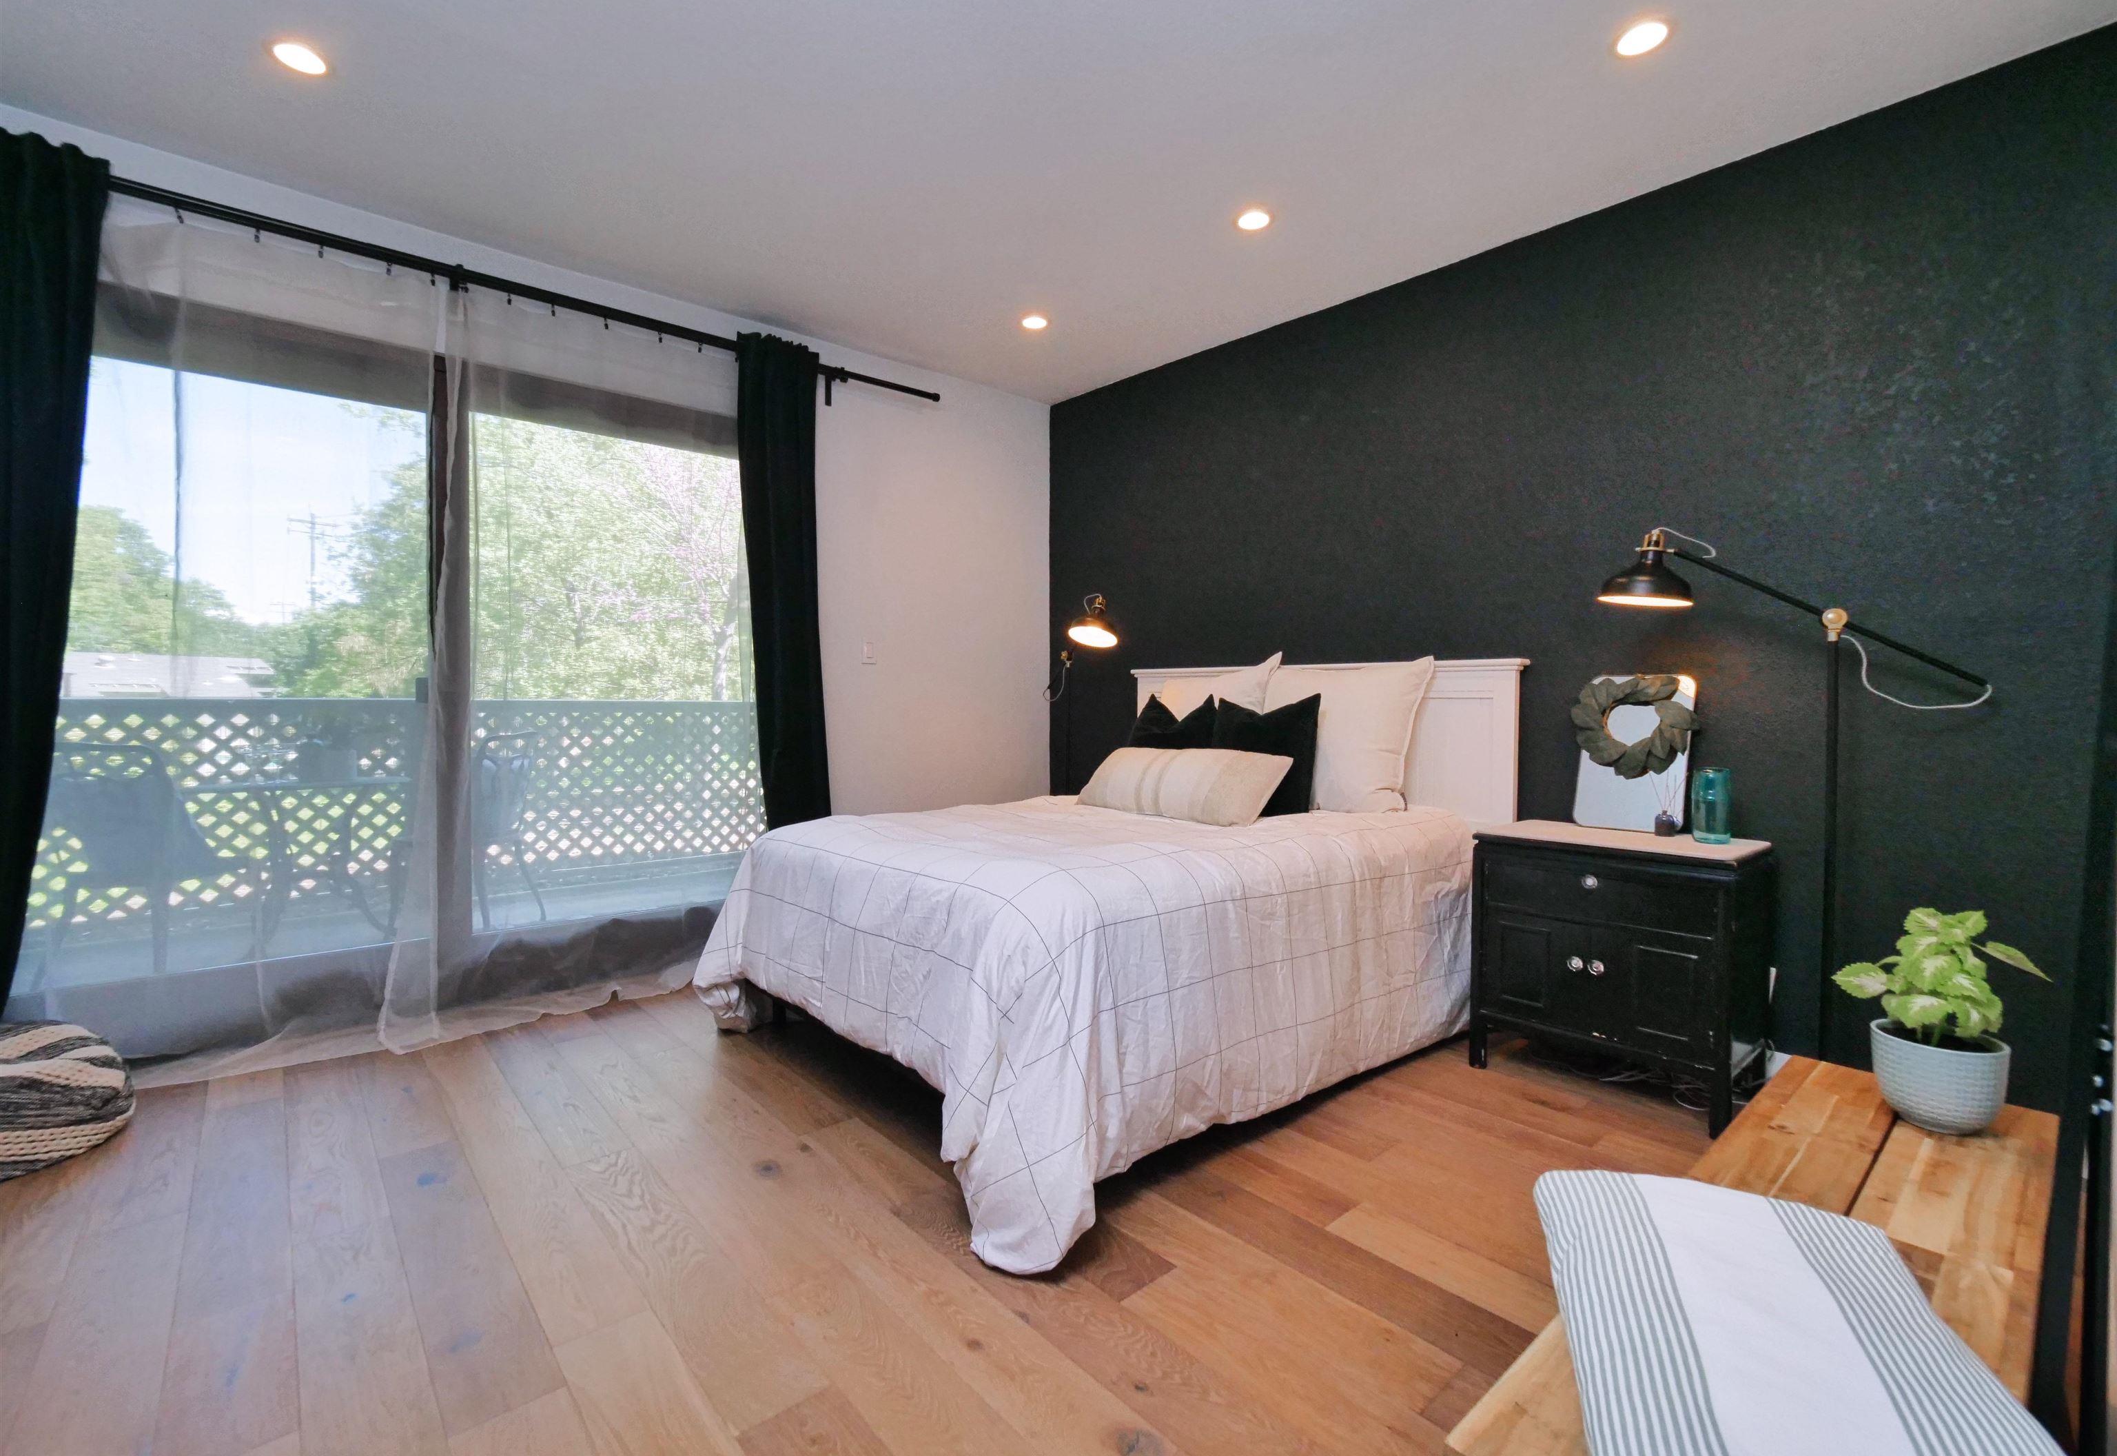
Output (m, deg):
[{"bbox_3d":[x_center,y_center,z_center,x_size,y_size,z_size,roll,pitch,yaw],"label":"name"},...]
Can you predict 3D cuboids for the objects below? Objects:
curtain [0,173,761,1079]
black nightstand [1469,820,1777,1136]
[{"bbox_3d":[-1.833,-0.196,2.652,1.856,2.285,0.157,-1,2,-42],"label":"curtain"},{"bbox_3d":[1.541,0.637,2.367,0.464,0.666,0.602,-1,2,-42],"label":"black nightstand"}]

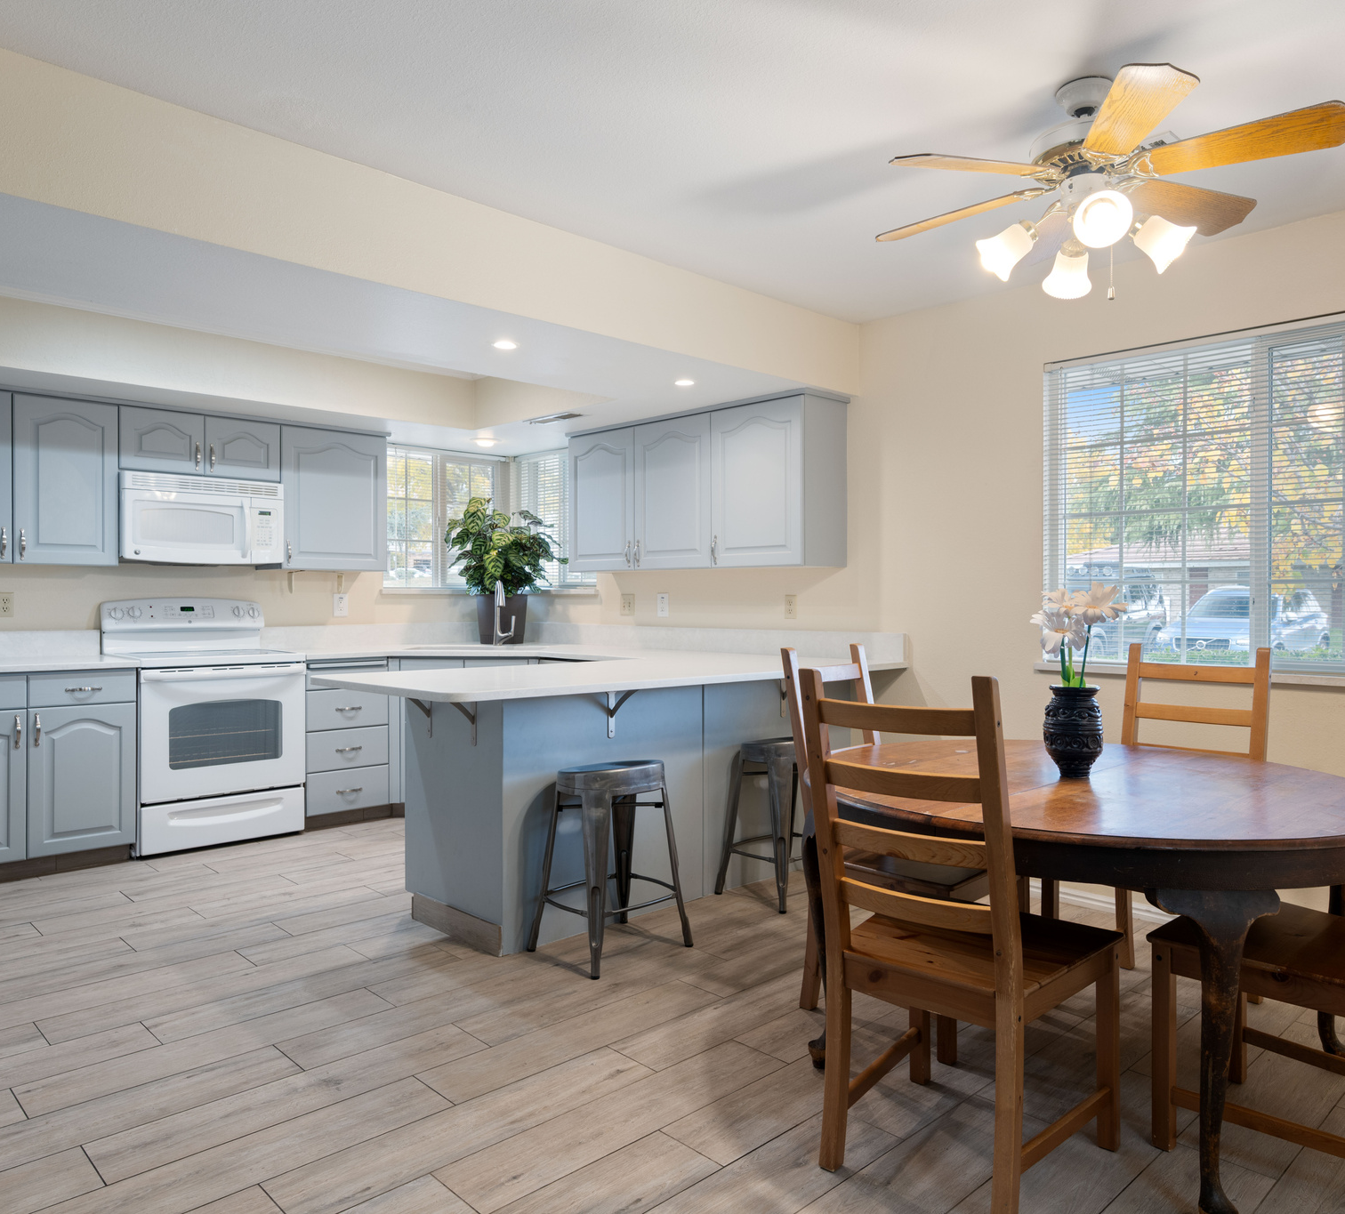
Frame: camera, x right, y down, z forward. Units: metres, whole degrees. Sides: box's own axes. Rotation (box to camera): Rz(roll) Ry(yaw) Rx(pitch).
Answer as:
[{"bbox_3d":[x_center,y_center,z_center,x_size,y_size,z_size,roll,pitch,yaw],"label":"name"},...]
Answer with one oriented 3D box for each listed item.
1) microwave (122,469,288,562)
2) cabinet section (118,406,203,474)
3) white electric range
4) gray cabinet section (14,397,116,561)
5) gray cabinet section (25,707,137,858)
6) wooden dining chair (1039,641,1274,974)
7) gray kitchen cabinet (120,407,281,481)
[{"bbox_3d":[-2.443,-0.431,4.936,0.762,0.425,0.390,0,1,-43],"label":"microwave"},{"bbox_3d":[-2.609,-0.806,4.833,0.383,0.296,0.325,0,-1,-43],"label":"cabinet section"},{"bbox_3d":[-2.346,0.560,4.846,0.758,1.195,0.670,0,0,-44],"label":"white electric range"},{"bbox_3d":[-2.902,-0.574,4.549,0.423,0.763,0.325,0,-1,-43],"label":"gray cabinet section"},{"bbox_3d":[-2.763,0.754,4.408,0.416,0.632,0.560,0,-1,-43],"label":"gray cabinet section"},{"bbox_3d":[1.466,0.656,2.859,0.555,1.050,0.495,0,1,-43],"label":"wooden dining chair"},{"bbox_3d":[-2.472,-0.812,4.968,0.769,0.306,0.325,0,0,-44],"label":"gray kitchen cabinet"}]

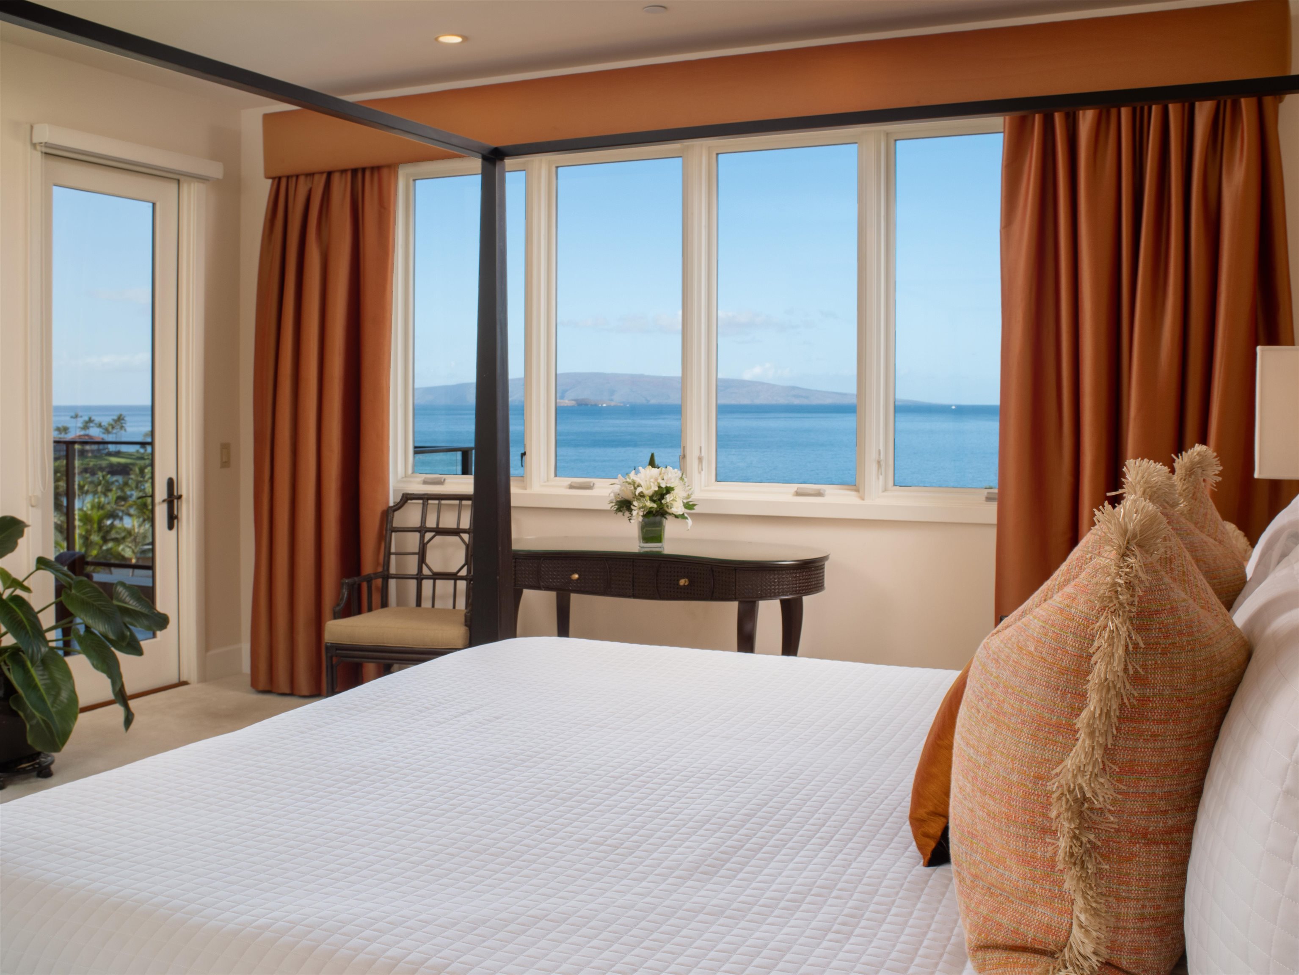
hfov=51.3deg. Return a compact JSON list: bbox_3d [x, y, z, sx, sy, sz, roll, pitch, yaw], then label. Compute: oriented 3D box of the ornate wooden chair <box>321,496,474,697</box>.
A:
[{"bbox_3d":[-0.891,0.513,5.453,0.613,0.935,0.620,0,2,14],"label":"ornate wooden chair"}]

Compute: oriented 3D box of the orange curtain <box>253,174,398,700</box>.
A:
[{"bbox_3d":[-1.509,-0.265,6.213,0.806,2.397,0.190,1,2,24],"label":"orange curtain"}]

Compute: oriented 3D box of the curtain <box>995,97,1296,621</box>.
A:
[{"bbox_3d":[1.720,-0.173,4.749,0.987,2.397,0.190,1,2,24],"label":"curtain"}]

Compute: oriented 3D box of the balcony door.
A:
[{"bbox_3d":[-2.341,-0.238,5.890,0.060,2.315,0.760,1,2,24],"label":"balcony door"}]

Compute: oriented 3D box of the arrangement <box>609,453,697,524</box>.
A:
[{"bbox_3d":[0.012,0.004,5.211,0.309,0.274,0.284,1,2,24],"label":"arrangement"}]

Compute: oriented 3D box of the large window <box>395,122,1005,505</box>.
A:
[{"bbox_3d":[0.151,-0.688,5.669,2.911,1.516,0.130,1,2,24],"label":"large window"}]

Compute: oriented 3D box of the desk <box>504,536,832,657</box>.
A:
[{"bbox_3d":[-0.003,0.610,5.266,1.430,0.765,0.641,1,2,22],"label":"desk"}]

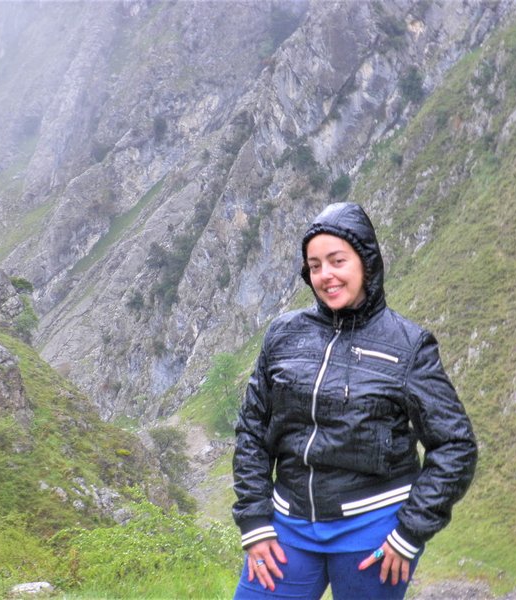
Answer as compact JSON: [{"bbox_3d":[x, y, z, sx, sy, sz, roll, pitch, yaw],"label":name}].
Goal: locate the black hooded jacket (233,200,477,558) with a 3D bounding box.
[{"bbox_3d":[0.222,0.178,2.770,0.560,0.800,0.350,1,2,29],"label":"black hooded jacket"}]

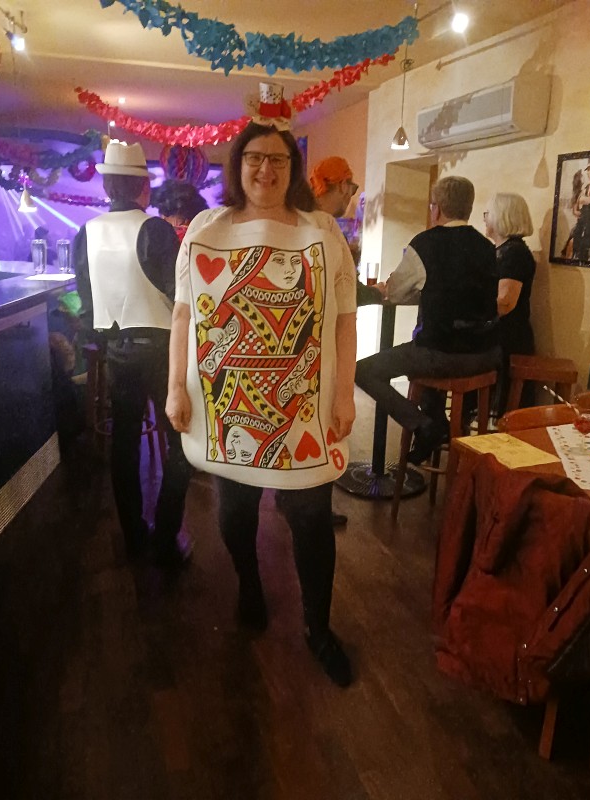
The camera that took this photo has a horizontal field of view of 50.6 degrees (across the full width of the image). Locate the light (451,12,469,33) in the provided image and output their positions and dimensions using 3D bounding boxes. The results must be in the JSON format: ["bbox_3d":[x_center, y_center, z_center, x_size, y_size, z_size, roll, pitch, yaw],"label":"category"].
[{"bbox_3d":[0.995,-2.269,3.750,0.100,0.120,0.100,-1,17,-10],"label":"light"}]

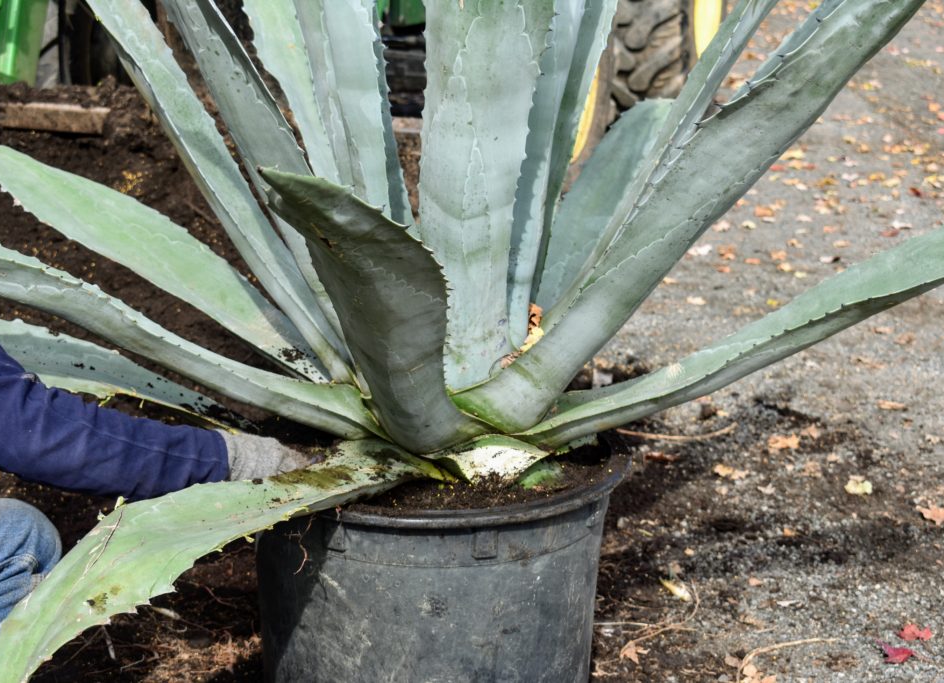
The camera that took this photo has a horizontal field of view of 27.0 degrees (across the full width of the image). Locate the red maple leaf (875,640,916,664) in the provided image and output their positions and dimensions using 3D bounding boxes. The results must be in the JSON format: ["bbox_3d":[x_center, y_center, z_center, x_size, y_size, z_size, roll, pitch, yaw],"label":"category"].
[{"bbox_3d":[0.754,0.554,3.496,0.075,0.020,0.060,3,15,13],"label":"red maple leaf"}]

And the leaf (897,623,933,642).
[{"bbox_3d":[0.809,0.532,3.588,0.066,0.015,0.056,4,15,13],"label":"leaf"}]

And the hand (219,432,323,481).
[{"bbox_3d":[-0.310,0.183,3.050,0.165,0.075,0.100,12,14,-7],"label":"hand"}]

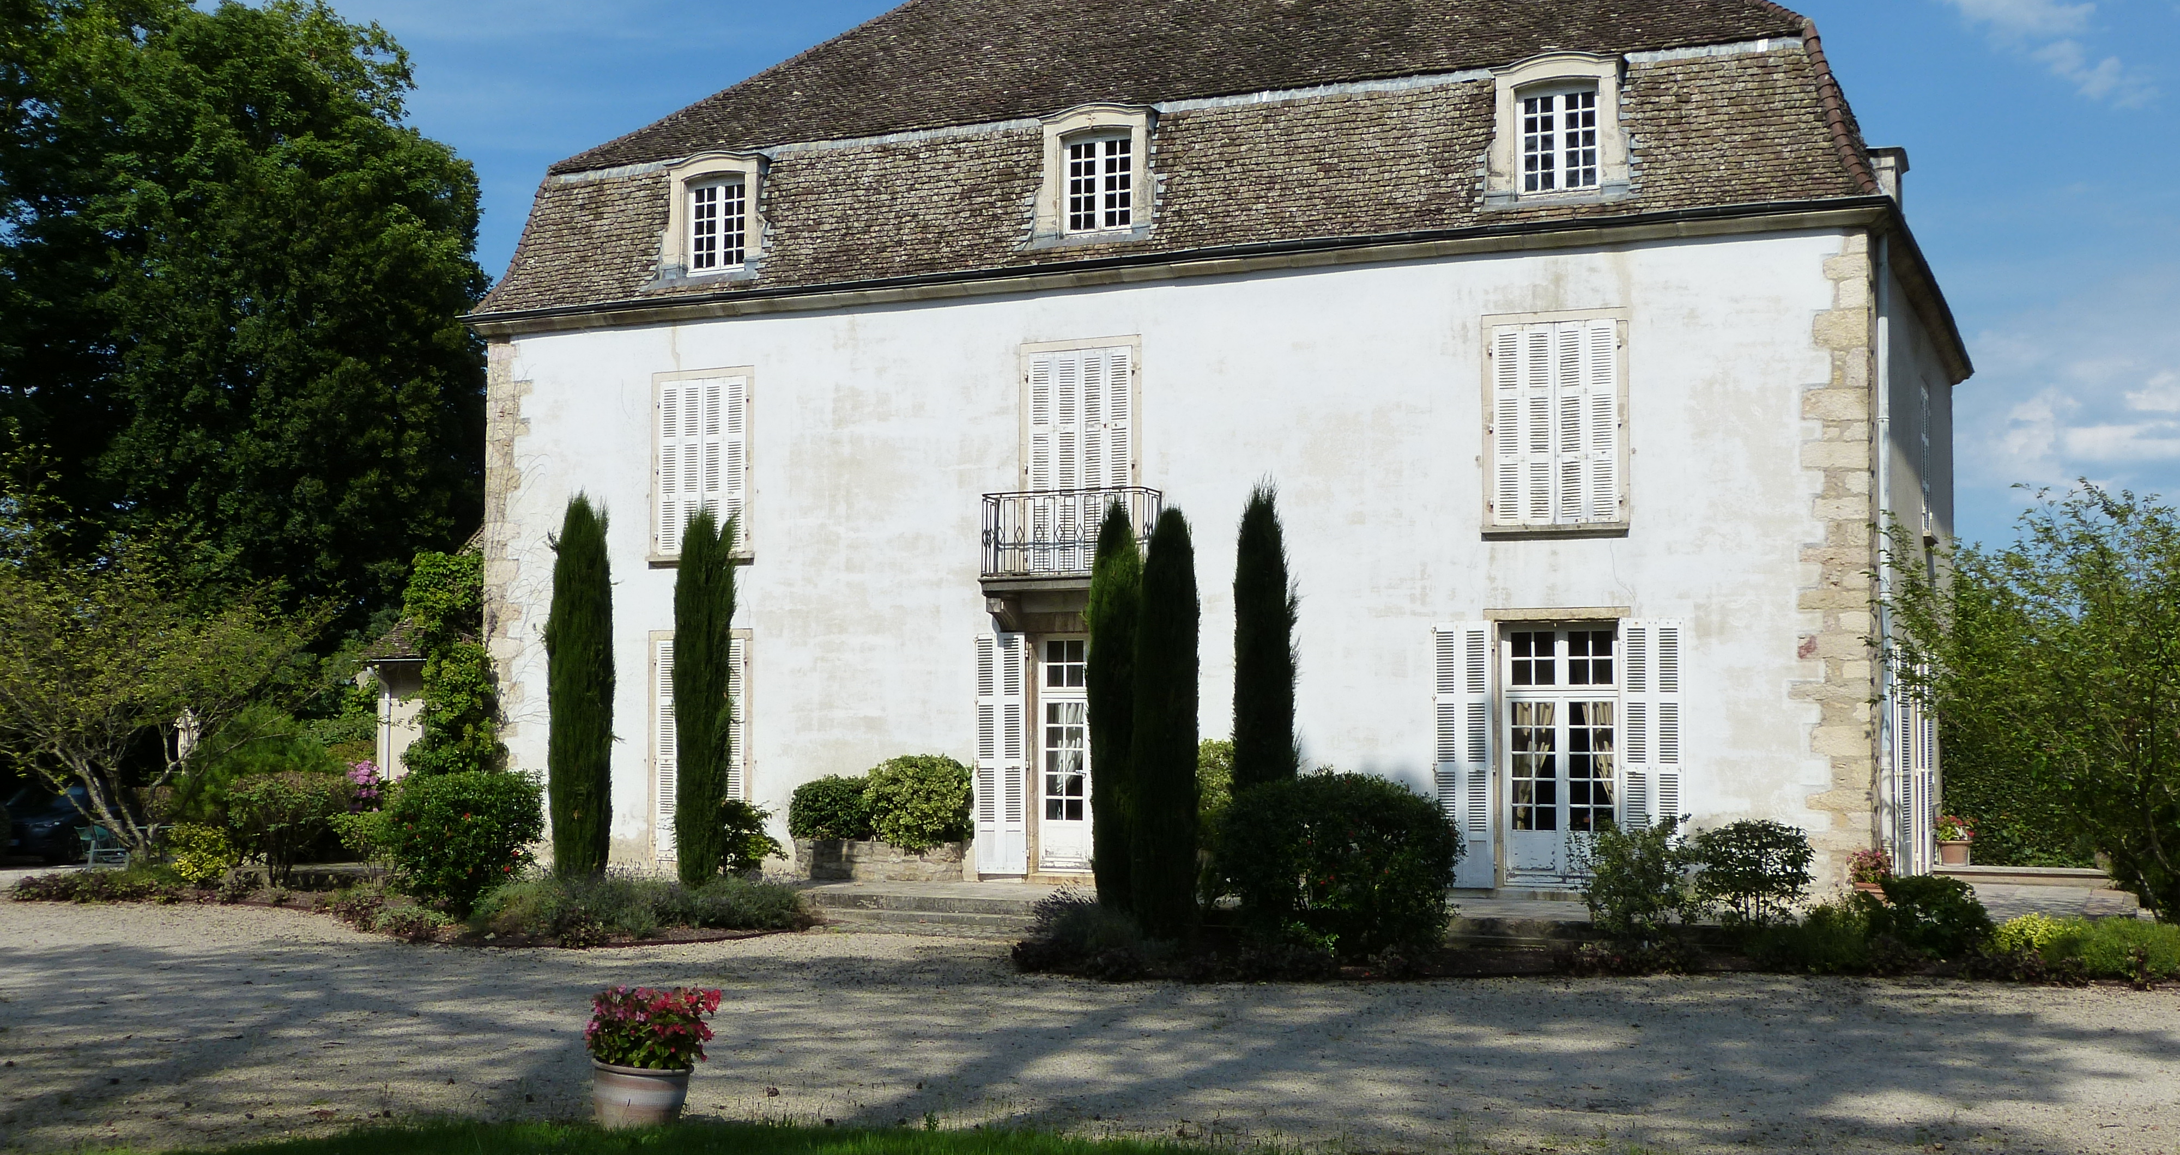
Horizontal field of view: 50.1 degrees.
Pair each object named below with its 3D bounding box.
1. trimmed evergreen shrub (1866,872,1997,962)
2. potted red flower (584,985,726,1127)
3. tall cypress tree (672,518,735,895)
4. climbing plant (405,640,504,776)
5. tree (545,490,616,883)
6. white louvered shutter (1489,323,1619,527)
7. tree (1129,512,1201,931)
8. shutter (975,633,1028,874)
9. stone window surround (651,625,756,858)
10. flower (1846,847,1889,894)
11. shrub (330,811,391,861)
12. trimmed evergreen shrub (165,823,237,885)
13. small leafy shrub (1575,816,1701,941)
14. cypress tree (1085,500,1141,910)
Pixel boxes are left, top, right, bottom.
[{"bbox_3d":[8.080,3.274,22.400,1.212,0.868,1.100,-2,-4,24],"label":"trimmed evergreen shrub"},{"bbox_3d":[-2.096,2.321,11.200,0.663,0.704,0.600,-2,-4,24],"label":"potted red flower"},{"bbox_3d":[-4.084,1.354,24.700,0.677,4.170,0.643,0,-4,0],"label":"tall cypress tree"},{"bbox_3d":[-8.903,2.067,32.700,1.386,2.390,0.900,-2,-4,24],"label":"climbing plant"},{"bbox_3d":[-5.481,1.283,25.080,0.715,4.344,0.679,-2,-4,24],"label":"tree"},{"bbox_3d":[4.775,-1.584,23.928,1.289,2.084,0.050,-1,-4,24],"label":"white louvered shutter"},{"bbox_3d":[0.708,1.408,22.021,0.632,4.098,0.632,0,-3,0],"label":"tree"},{"bbox_3d":[-1.021,1.992,26.211,0.602,2.696,0.045,-1,-4,24],"label":"shutter"},{"bbox_3d":[-4.677,2.062,27.844,1.472,2.850,0.162,-2,-4,24],"label":"stone window surround"},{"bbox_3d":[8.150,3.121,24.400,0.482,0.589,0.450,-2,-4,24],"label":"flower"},{"bbox_3d":[-9.144,3.287,29.300,0.835,0.728,0.800,-2,-4,24],"label":"shrub"},{"bbox_3d":[-11.355,3.542,29.735,0.913,0.804,0.867,-2,-4,24],"label":"trimmed evergreen shrub"},{"bbox_3d":[4.673,2.590,19.855,1.030,1.103,0.979,-2,-4,24],"label":"small leafy shrub"},{"bbox_3d":[0.261,1.387,23.009,0.593,4.246,0.593,0,-3,0],"label":"cypress tree"}]

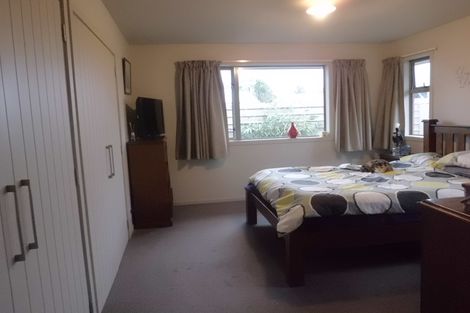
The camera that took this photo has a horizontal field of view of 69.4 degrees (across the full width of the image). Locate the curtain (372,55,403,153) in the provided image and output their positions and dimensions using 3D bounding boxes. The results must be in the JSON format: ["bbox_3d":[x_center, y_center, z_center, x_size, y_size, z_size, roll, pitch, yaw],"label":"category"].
[{"bbox_3d":[2.370,-0.800,5.209,0.150,1.410,0.530,-4,7,-10],"label":"curtain"}]

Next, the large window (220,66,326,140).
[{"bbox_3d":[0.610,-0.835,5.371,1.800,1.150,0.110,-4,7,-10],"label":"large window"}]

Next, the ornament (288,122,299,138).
[{"bbox_3d":[0.929,-0.406,5.403,0.145,0.260,0.120,-4,7,-10],"label":"ornament"}]

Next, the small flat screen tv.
[{"bbox_3d":[-1.093,-0.497,4.410,0.100,0.510,0.630,-1,7,13],"label":"small flat screen tv"}]

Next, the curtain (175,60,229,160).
[{"bbox_3d":[-0.500,-0.672,4.966,0.740,1.420,0.160,-4,7,-10],"label":"curtain"}]

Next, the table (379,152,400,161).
[{"bbox_3d":[2.400,0.314,4.844,0.420,0.650,0.480,-4,7,-10],"label":"table"}]

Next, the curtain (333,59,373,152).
[{"bbox_3d":[1.887,-0.800,5.388,0.650,1.430,0.150,-4,7,-10],"label":"curtain"}]

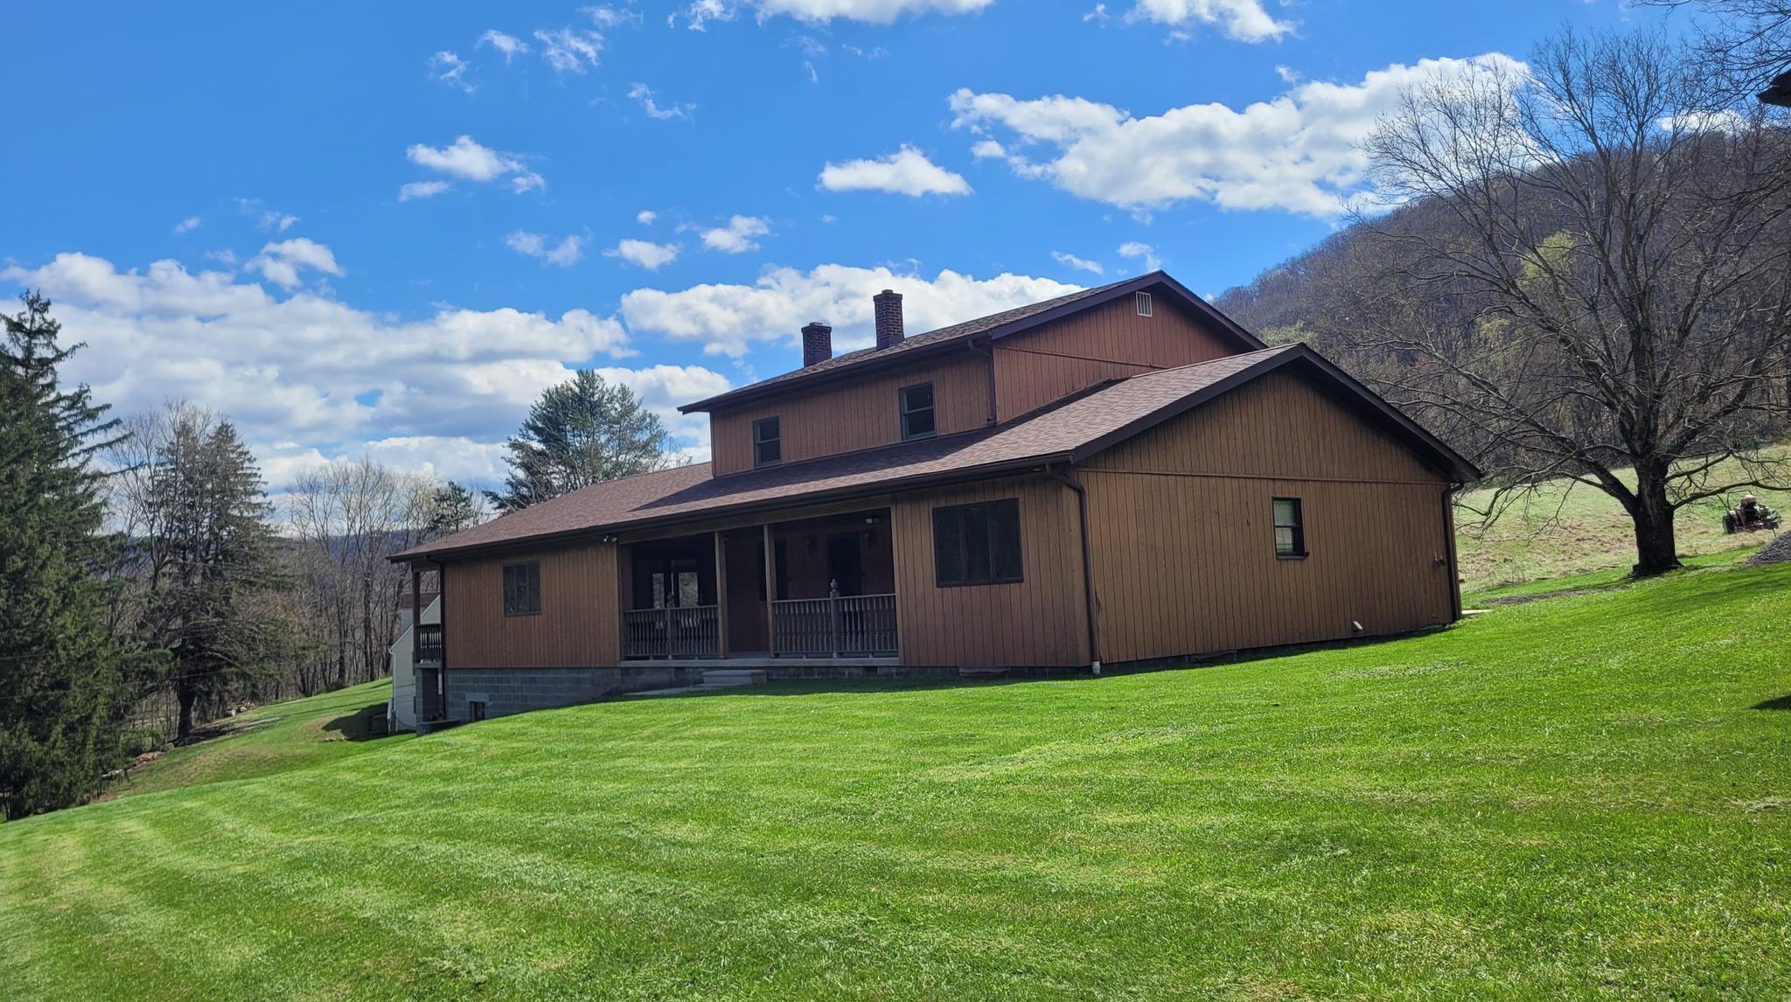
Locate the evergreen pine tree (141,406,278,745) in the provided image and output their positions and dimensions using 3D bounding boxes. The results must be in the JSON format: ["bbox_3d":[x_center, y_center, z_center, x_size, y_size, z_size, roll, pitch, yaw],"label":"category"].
[{"bbox_3d":[-26.284,2.830,51.533,5.500,12.800,5.500,-3,-4,0],"label":"evergreen pine tree"}]

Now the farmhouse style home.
[{"bbox_3d":[-0.709,0.291,29.658,12.209,9.039,21.963,1,-6,-43],"label":"farmhouse style home"}]

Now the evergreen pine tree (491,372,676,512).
[{"bbox_3d":[-14.682,1.531,64.435,8.800,15.500,8.800,-3,-4,0],"label":"evergreen pine tree"}]

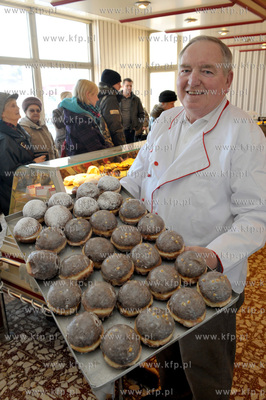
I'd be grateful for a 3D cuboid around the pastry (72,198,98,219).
[{"bbox_3d":[-0.148,0.026,1.130,0.080,0.060,0.080,0,37,0],"label":"pastry"}]

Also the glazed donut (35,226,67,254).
[{"bbox_3d":[-0.232,0.115,1.014,0.086,0.055,0.086,-12,36,0],"label":"glazed donut"}]

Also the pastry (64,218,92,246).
[{"bbox_3d":[-0.158,0.095,1.037,0.081,0.060,0.081,0,37,0],"label":"pastry"}]

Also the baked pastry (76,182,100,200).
[{"bbox_3d":[-0.151,-0.028,1.208,0.081,0.050,0.081,-1,37,0],"label":"baked pastry"}]

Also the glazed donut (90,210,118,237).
[{"bbox_3d":[-0.086,0.072,1.069,0.082,0.060,0.082,0,37,0],"label":"glazed donut"}]

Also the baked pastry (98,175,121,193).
[{"bbox_3d":[-0.081,-0.052,1.235,0.078,0.060,0.078,0,37,0],"label":"baked pastry"}]

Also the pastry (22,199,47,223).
[{"bbox_3d":[-0.307,0.035,1.117,0.077,0.060,0.077,0,37,0],"label":"pastry"}]

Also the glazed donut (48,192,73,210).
[{"bbox_3d":[-0.234,0.007,1.161,0.082,0.051,0.082,-1,37,0],"label":"glazed donut"}]

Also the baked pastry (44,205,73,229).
[{"bbox_3d":[-0.230,0.050,1.103,0.084,0.054,0.084,-1,37,0],"label":"baked pastry"}]

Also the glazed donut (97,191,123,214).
[{"bbox_3d":[-0.073,0.010,1.152,0.085,0.053,0.085,-1,37,0],"label":"glazed donut"}]

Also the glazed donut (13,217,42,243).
[{"bbox_3d":[-0.309,0.090,1.050,0.085,0.053,0.085,-12,36,0],"label":"glazed donut"}]

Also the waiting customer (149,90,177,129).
[{"bbox_3d":[0.389,-0.610,4.640,0.420,1.560,0.540,6,19,21],"label":"waiting customer"}]

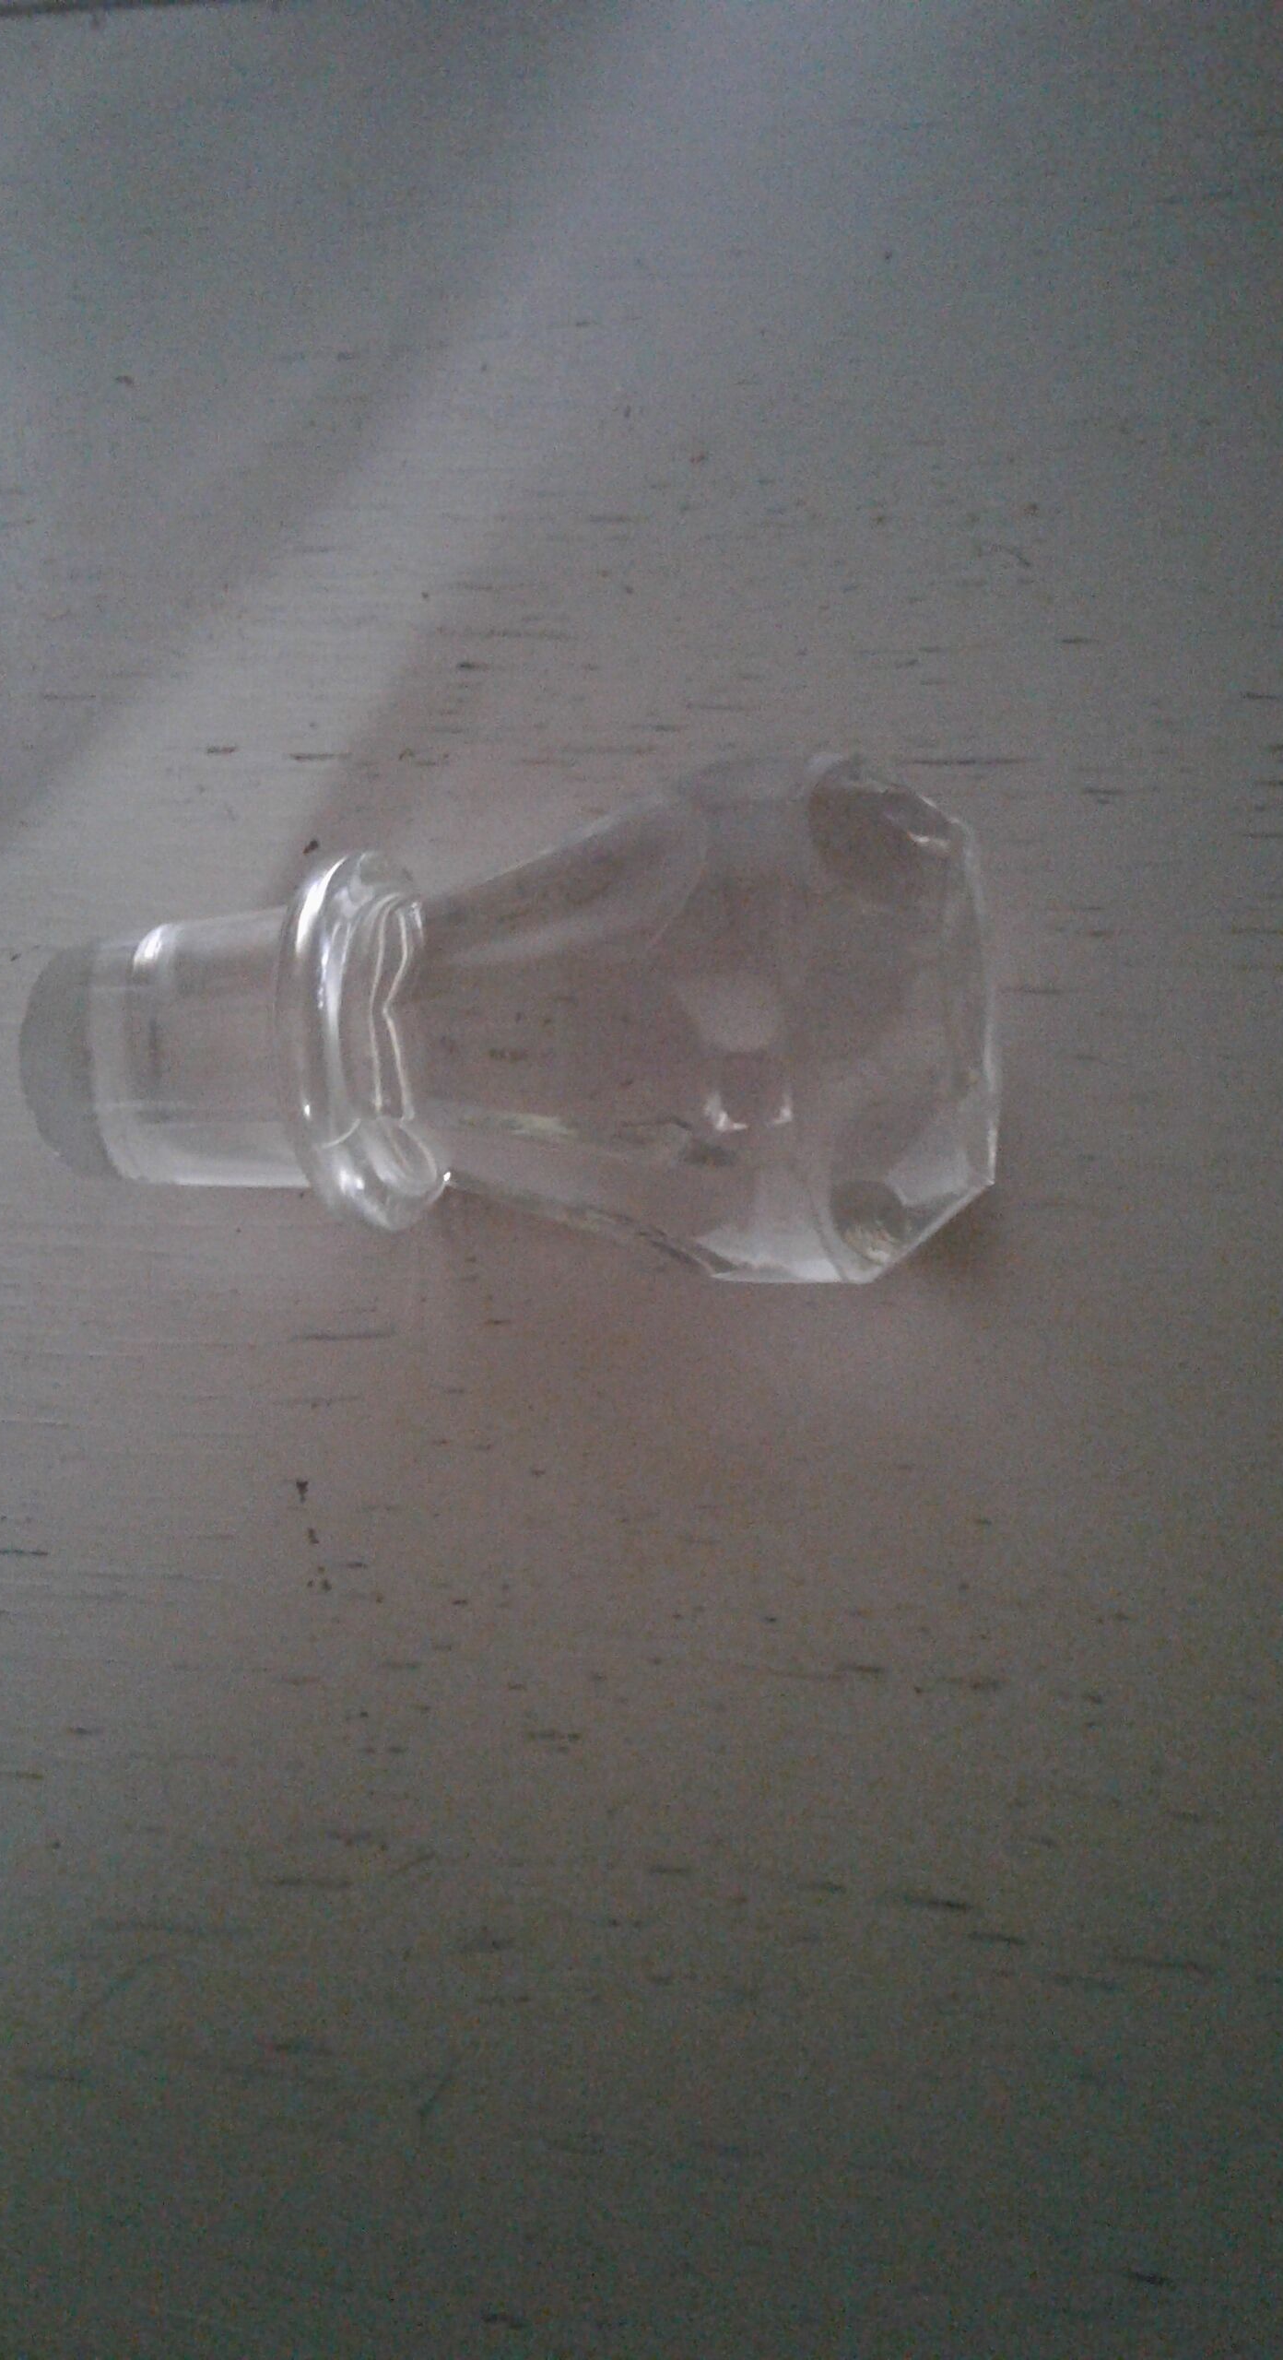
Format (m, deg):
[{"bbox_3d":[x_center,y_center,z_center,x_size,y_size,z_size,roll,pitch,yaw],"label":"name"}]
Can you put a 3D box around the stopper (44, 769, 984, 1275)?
[{"bbox_3d":[-0.012,-0.012,0.169,0.081,0.043,0.043,-2,74,17],"label":"stopper"}]

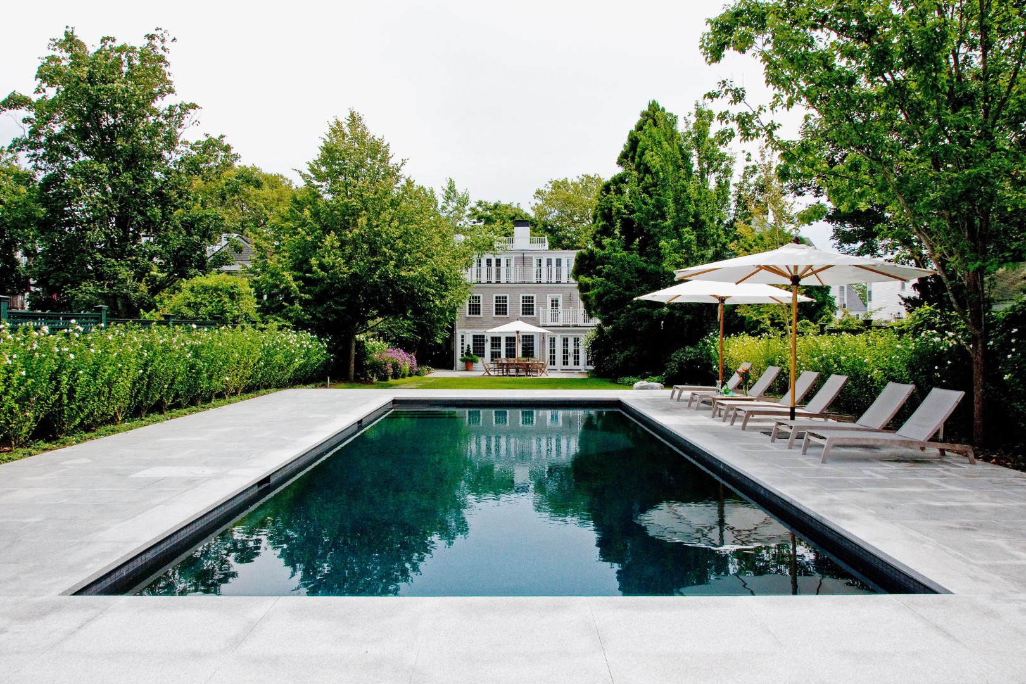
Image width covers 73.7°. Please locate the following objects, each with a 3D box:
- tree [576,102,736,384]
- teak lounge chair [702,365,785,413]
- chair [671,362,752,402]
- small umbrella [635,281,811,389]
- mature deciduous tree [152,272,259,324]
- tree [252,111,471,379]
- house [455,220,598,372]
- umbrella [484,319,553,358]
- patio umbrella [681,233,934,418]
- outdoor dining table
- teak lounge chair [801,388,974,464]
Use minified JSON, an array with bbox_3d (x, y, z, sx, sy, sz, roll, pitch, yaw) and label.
[{"bbox_3d":[6.913,-4.991,33.625,7.600,13.529,7.200,0,1,0],"label":"tree"},{"bbox_3d":[4.789,0.980,14.675,1.920,0.910,0.670,0,1,0],"label":"teak lounge chair"},{"bbox_3d":[4.822,0.953,16.451,1.920,0.910,0.670,0,1,0],"label":"chair"},{"bbox_3d":[4.839,-0.111,15.886,3.900,3.054,3.900,0,1,0],"label":"small umbrella"},{"bbox_3d":[-10.075,-0.427,22.406,3.600,3.818,3.400,0,1,0],"label":"mature deciduous tree"},{"bbox_3d":[-5.959,-3.749,26.838,8.500,10.591,8.200,0,1,0],"label":"tree"},{"bbox_3d":[0.888,-3.391,46.753,9.300,10.292,11.000,0,1,0],"label":"house"},{"bbox_3d":[0.365,0.283,38.853,3.800,3.187,3.800,0,1,0],"label":"umbrella"},{"bbox_3d":[4.499,-0.094,10.956,3.900,3.171,3.900,0,1,0],"label":"patio umbrella"},{"bbox_3d":[0.273,1.502,38.872,3.100,0.750,1.100,0,1,0],"label":"outdoor dining table"},{"bbox_3d":[4.847,1.069,8.915,1.920,0.908,0.680,0,1,0],"label":"teak lounge chair"}]

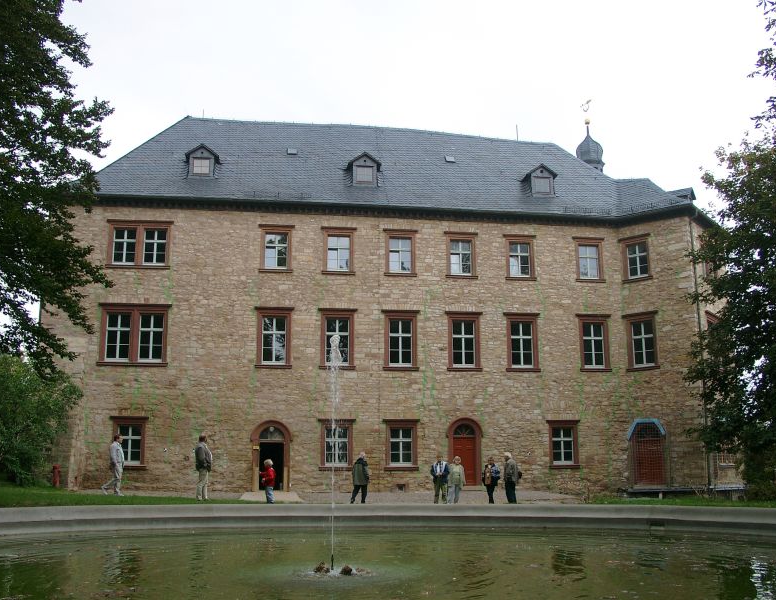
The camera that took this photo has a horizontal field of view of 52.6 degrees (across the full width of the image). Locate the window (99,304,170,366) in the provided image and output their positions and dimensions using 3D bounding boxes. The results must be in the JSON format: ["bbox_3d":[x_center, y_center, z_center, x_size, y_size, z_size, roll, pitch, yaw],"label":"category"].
[{"bbox_3d":[-10.596,1.466,32.825,2.961,2.606,0.300,1,-10,-9],"label":"window"}]

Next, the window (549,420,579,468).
[{"bbox_3d":[7.398,6.088,33.136,1.432,1.989,0.300,2,-12,-8],"label":"window"}]

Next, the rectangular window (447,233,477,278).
[{"bbox_3d":[3.359,-2.020,35.643,1.577,2.139,0.300,1,-10,-9],"label":"rectangular window"}]

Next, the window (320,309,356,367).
[{"bbox_3d":[-2.095,1.624,33.126,1.582,2.536,0.250,2,-12,-8],"label":"window"}]

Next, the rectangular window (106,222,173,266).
[{"bbox_3d":[-10.116,-2.265,32.135,2.658,2.025,0.300,2,-12,-8],"label":"rectangular window"}]

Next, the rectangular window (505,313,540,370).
[{"bbox_3d":[5.844,1.839,34.193,1.642,2.552,0.250,2,-12,-8],"label":"rectangular window"}]

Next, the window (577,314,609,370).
[{"bbox_3d":[9.092,1.907,34.633,1.593,2.540,0.250,2,-12,-8],"label":"window"}]

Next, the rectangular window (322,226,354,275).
[{"bbox_3d":[-2.069,-2.064,33.330,1.507,2.078,0.300,2,-12,-8],"label":"rectangular window"}]

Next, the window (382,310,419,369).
[{"bbox_3d":[0.552,1.710,32.970,1.593,2.551,0.300,2,-12,-8],"label":"window"}]

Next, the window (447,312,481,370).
[{"bbox_3d":[3.420,1.853,34.960,1.716,2.628,0.300,1,-10,-9],"label":"window"}]

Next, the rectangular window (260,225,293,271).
[{"bbox_3d":[-4.738,-2.195,33.558,1.479,2.099,0.250,2,-12,-8],"label":"rectangular window"}]

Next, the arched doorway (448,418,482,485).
[{"bbox_3d":[3.257,6.350,32.944,1.471,2.779,0.350,2,-12,-8],"label":"arched doorway"}]

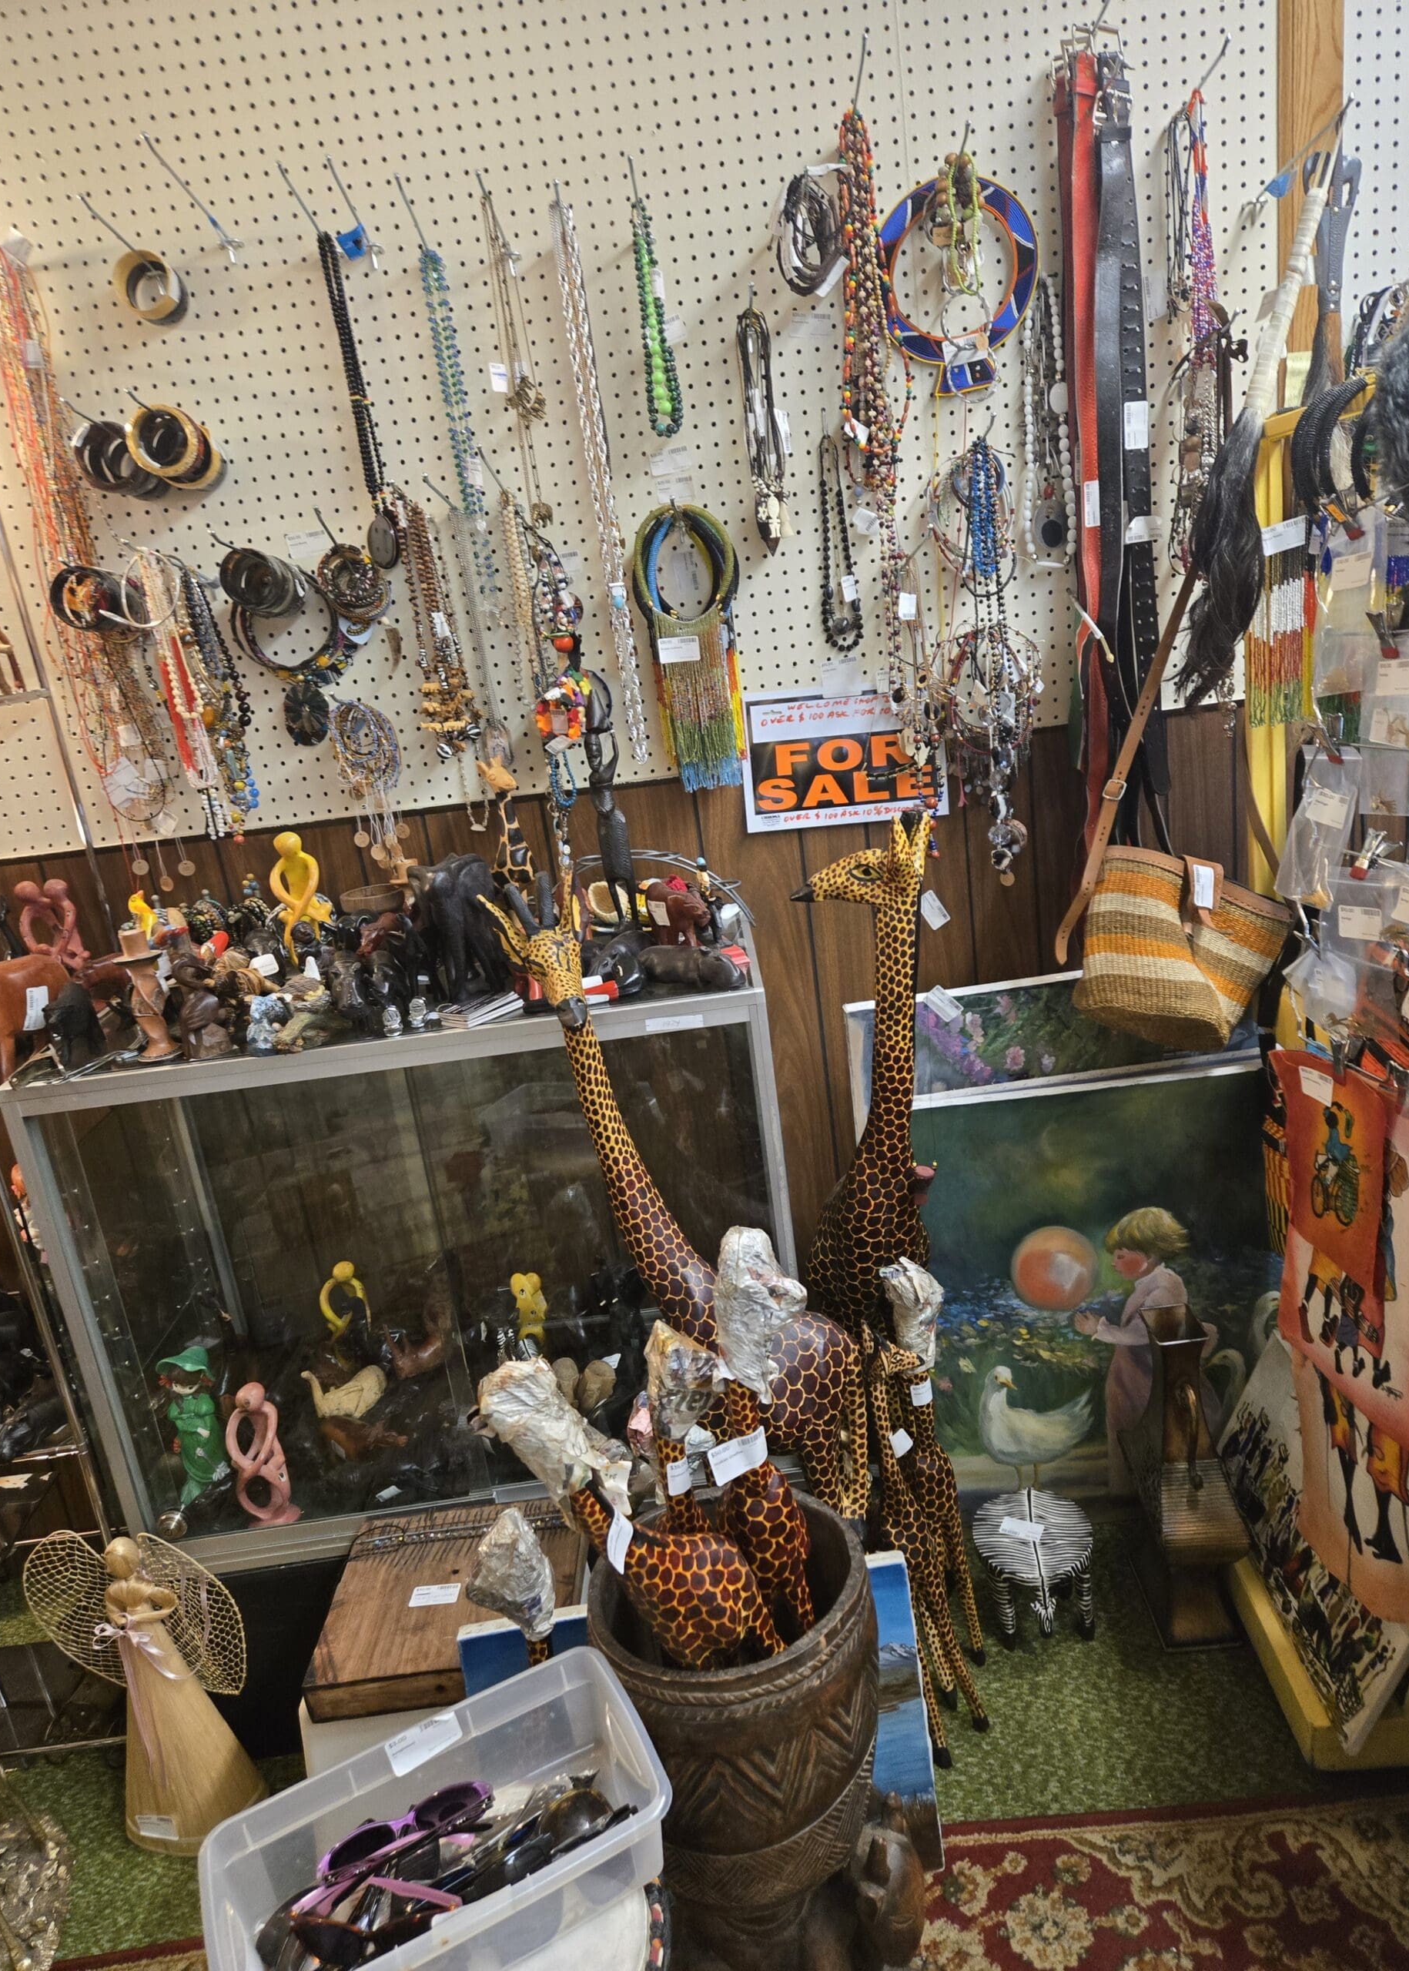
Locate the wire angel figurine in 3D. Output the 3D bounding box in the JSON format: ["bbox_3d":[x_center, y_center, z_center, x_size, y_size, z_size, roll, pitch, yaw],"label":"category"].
[{"bbox_3d":[-0.737,0.912,1.737,0.270,0.450,0.210,-6,17,6],"label":"wire angel figurine"}]

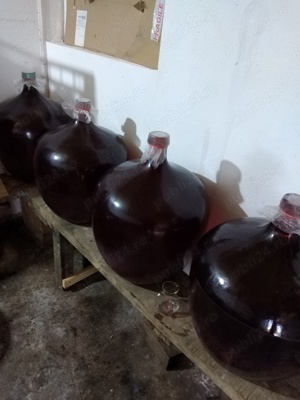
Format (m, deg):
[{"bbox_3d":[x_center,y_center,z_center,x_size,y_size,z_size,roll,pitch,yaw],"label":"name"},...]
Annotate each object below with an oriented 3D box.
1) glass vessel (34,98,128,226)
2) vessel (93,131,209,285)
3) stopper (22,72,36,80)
[{"bbox_3d":[-0.324,-0.191,1.458,0.457,0.583,0.457,6,34,0],"label":"glass vessel"},{"bbox_3d":[0.006,0.021,1.190,0.460,0.588,0.460,6,34,0],"label":"vessel"},{"bbox_3d":[-0.623,-0.643,1.556,0.066,0.028,0.066,6,34,0],"label":"stopper"}]

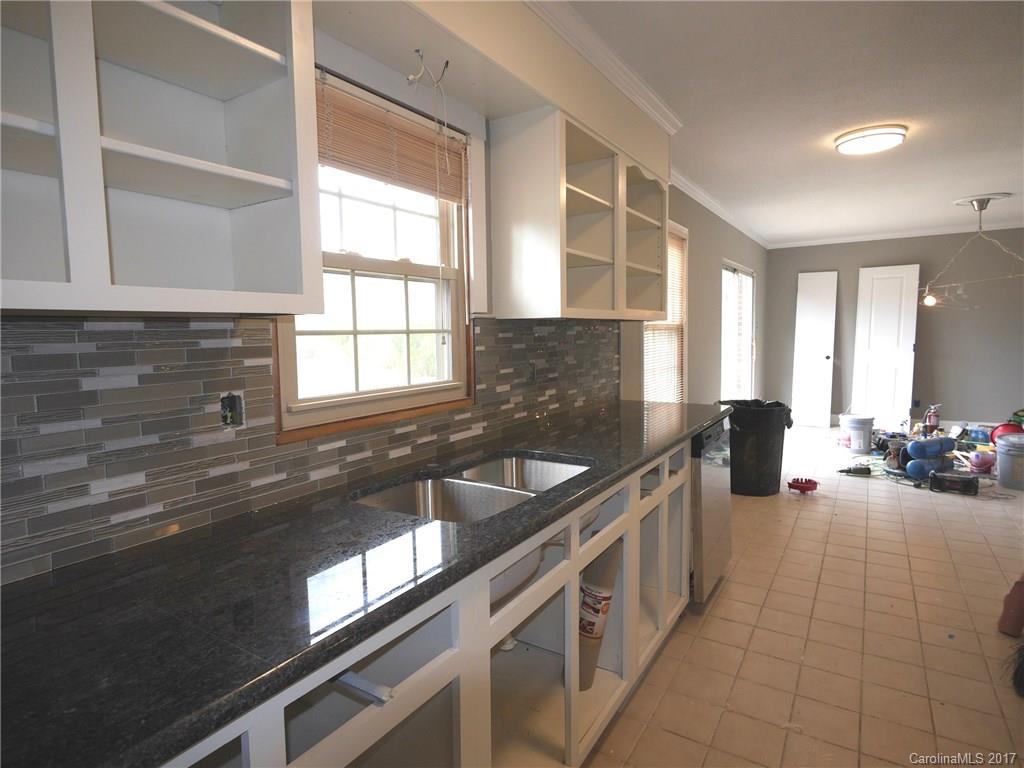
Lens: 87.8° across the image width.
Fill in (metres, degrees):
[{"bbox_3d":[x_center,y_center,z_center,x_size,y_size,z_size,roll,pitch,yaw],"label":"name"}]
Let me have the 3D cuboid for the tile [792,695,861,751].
[{"bbox_3d":[1.084,1.171,1.844,0.200,0.010,0.200,1,6,34],"label":"tile"}]

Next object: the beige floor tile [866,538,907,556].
[{"bbox_3d":[2.291,1.005,3.256,0.200,0.010,0.200,1,6,34],"label":"beige floor tile"}]

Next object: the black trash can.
[{"bbox_3d":[2.062,0.522,4.487,0.470,0.760,0.460,1,6,34],"label":"black trash can"}]

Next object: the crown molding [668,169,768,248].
[{"bbox_3d":[2.170,-1.631,5.249,0.070,0.075,4.780,3,7,34],"label":"crown molding"}]

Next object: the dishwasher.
[{"bbox_3d":[0.765,0.625,2.794,0.610,0.850,0.600,3,7,34],"label":"dishwasher"}]

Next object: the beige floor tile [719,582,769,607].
[{"bbox_3d":[1.184,1.074,2.717,0.202,0.010,0.202,2,6,34],"label":"beige floor tile"}]

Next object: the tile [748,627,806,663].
[{"bbox_3d":[1.144,1.129,2.299,0.200,0.010,0.200,1,6,34],"label":"tile"}]

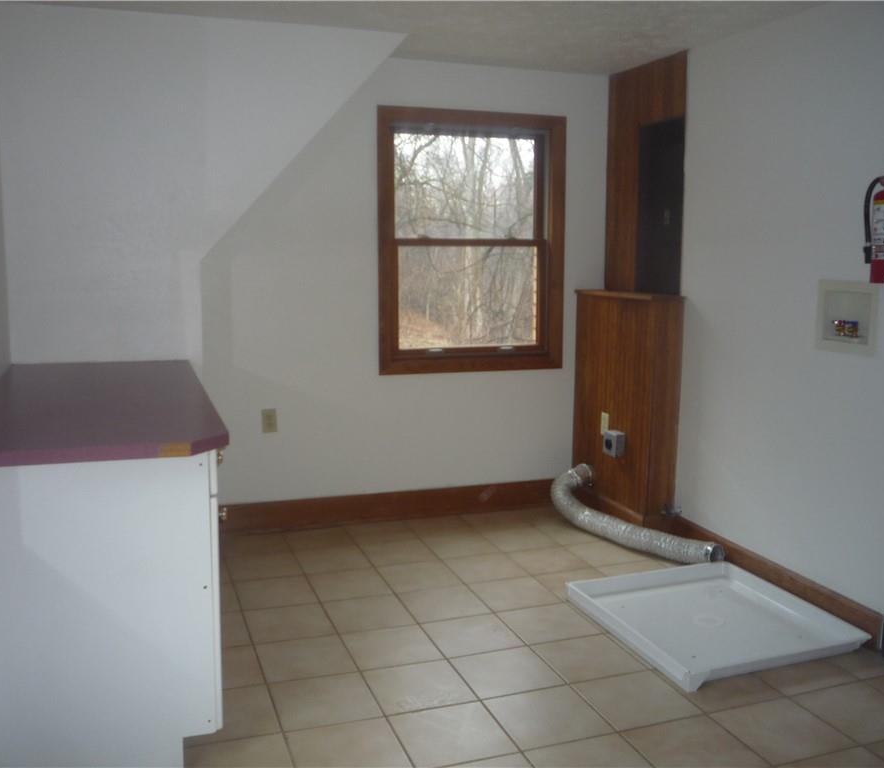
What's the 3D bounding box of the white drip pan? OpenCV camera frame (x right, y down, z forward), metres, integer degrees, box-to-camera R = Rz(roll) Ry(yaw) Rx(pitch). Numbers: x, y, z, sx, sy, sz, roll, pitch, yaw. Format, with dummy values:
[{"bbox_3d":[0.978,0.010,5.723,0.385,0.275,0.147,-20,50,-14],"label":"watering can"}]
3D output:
[{"bbox_3d":[0.986,0.863,3.275,0.767,0.067,0.810,-3,9,-19],"label":"white drip pan"}]

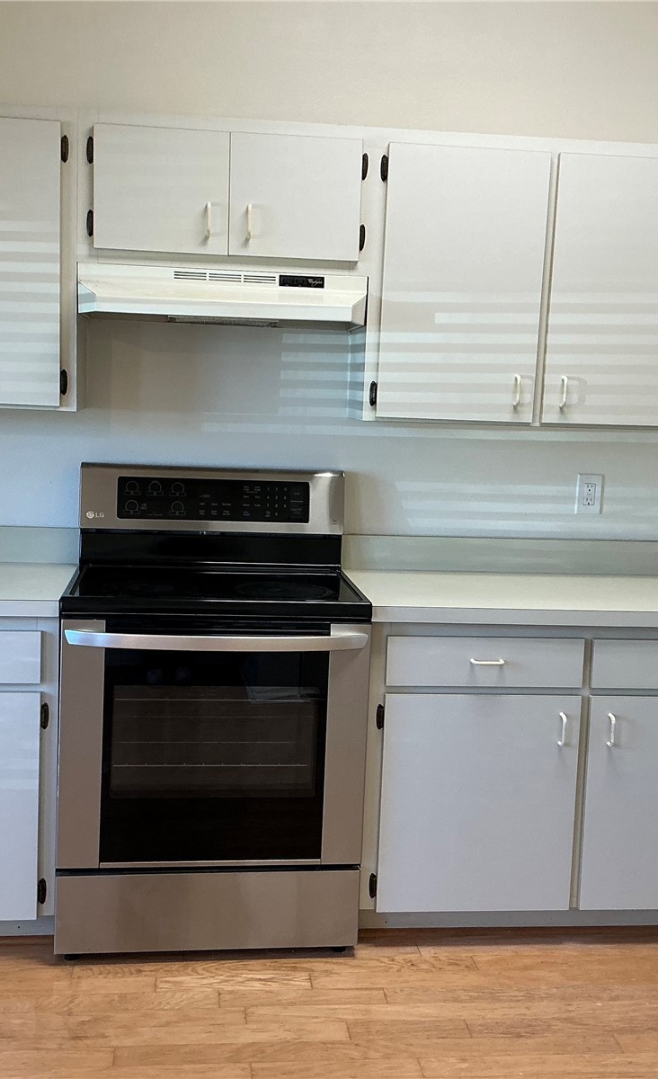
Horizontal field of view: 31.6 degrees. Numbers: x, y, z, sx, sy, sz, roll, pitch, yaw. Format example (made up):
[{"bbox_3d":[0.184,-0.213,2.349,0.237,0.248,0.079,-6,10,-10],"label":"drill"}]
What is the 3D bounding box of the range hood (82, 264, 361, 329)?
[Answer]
[{"bbox_3d":[-0.283,-0.652,3.154,0.756,0.133,0.450,1,7,-7],"label":"range hood"}]

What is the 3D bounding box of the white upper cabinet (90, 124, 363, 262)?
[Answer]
[{"bbox_3d":[-0.276,-0.914,3.170,0.701,0.333,0.355,1,7,-7],"label":"white upper cabinet"}]

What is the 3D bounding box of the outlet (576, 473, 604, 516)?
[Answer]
[{"bbox_3d":[0.799,-0.137,3.561,0.074,0.119,0.012,1,7,-7],"label":"outlet"}]

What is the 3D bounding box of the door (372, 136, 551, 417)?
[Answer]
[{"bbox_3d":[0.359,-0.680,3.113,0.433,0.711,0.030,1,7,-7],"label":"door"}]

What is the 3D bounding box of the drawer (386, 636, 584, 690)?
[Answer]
[{"bbox_3d":[0.376,0.288,3.157,0.511,0.127,0.450,1,7,-7],"label":"drawer"}]

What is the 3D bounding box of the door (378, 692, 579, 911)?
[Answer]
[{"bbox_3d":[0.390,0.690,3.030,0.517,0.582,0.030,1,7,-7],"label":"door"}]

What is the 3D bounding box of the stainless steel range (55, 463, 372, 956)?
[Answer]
[{"bbox_3d":[-0.313,0.427,3.153,0.757,1.199,0.700,1,7,-7],"label":"stainless steel range"}]

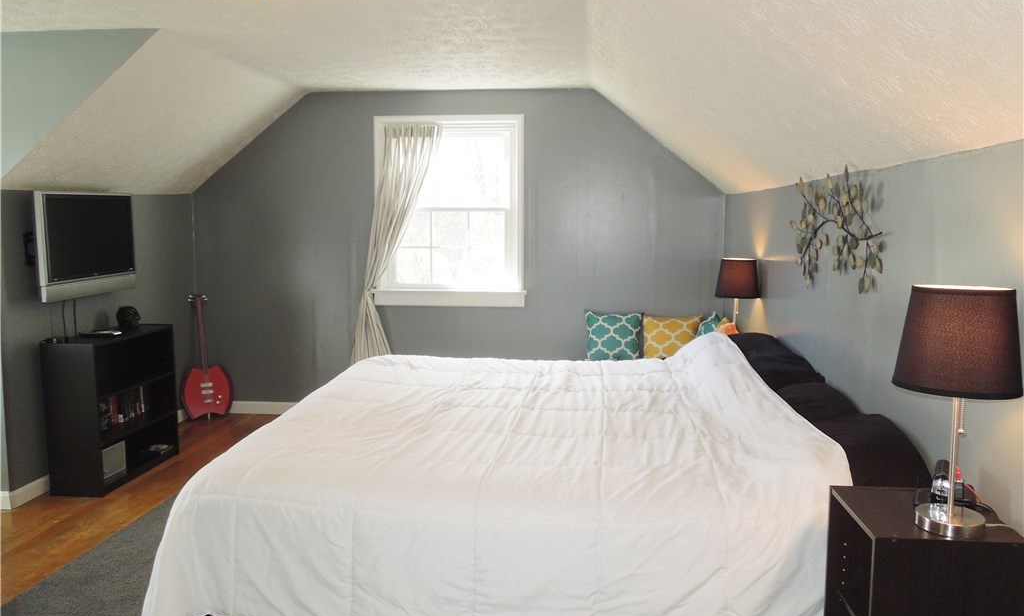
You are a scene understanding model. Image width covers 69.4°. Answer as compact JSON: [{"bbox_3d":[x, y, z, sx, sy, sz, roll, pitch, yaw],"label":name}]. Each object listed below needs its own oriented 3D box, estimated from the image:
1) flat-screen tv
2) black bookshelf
[{"bbox_3d":[-2.209,-0.333,3.852,0.085,0.521,0.716,1,7,5],"label":"flat-screen tv"},{"bbox_3d":[-2.175,0.529,4.058,0.299,0.783,0.701,1,7,5],"label":"black bookshelf"}]

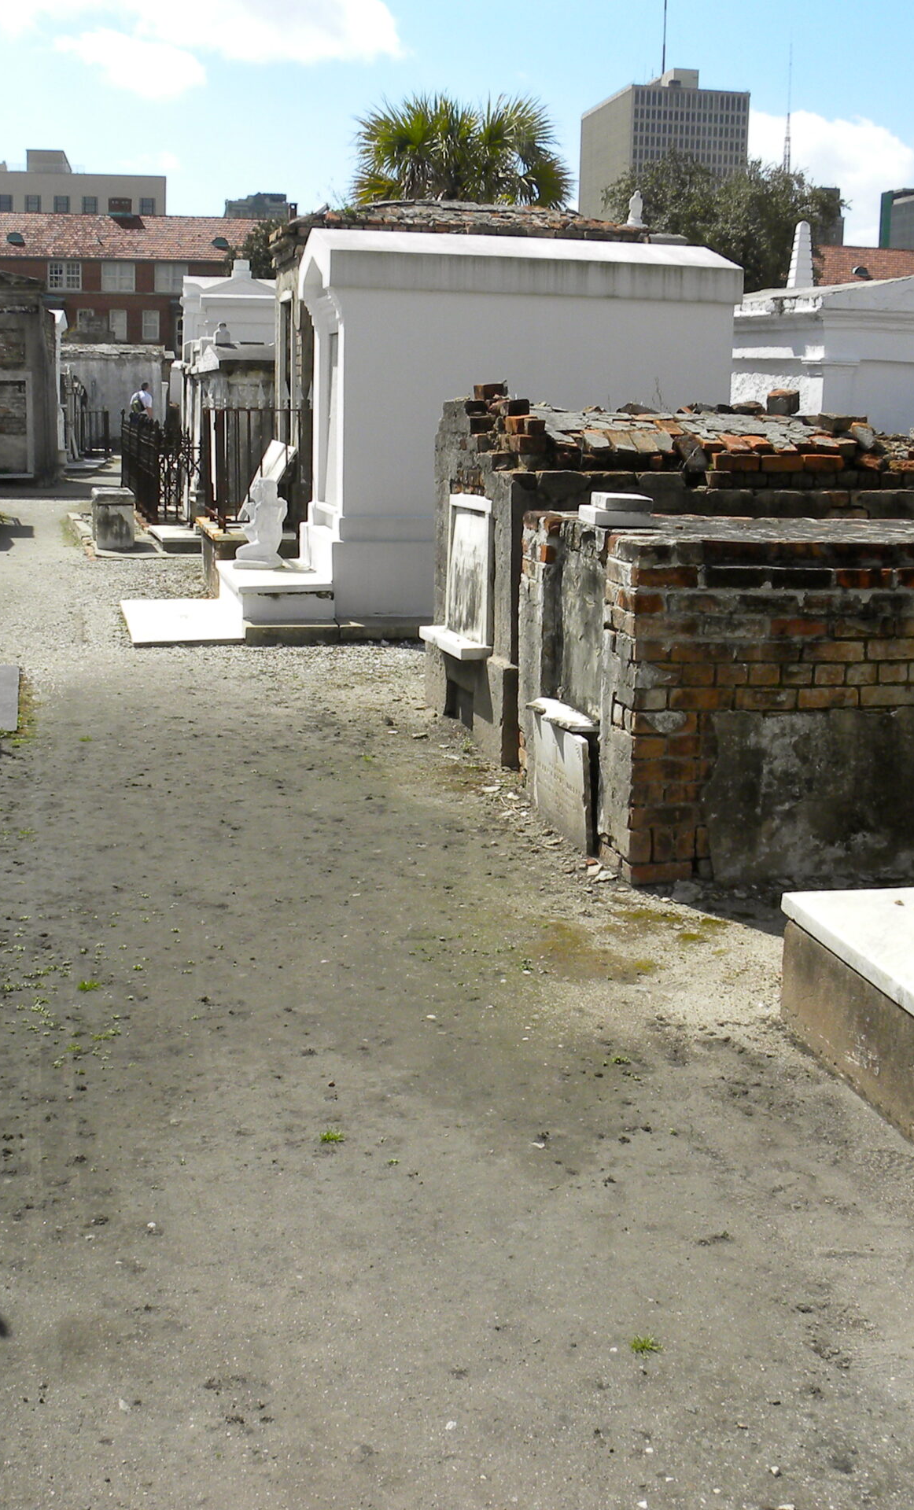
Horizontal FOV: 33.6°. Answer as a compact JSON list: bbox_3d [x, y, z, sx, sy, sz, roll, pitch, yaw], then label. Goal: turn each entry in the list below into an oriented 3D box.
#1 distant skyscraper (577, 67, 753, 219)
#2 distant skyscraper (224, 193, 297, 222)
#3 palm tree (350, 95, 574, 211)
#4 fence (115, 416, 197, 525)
[{"bbox_3d":[67.603,-173.273,516.746,38.700,104.000,60.000,-1,14,-11],"label":"distant skyscraper"},{"bbox_3d":[-77.684,-176.569,582.137,22.100,73.000,22.000,-1,14,-11],"label":"distant skyscraper"},{"bbox_3d":[0.022,-6.840,23.094,3.100,5.800,3.100,1,13,0],"label":"palm tree"},{"bbox_3d":[-3.713,-3.552,18.461,0.500,1.130,5.000,-2,14,-15],"label":"fence"}]

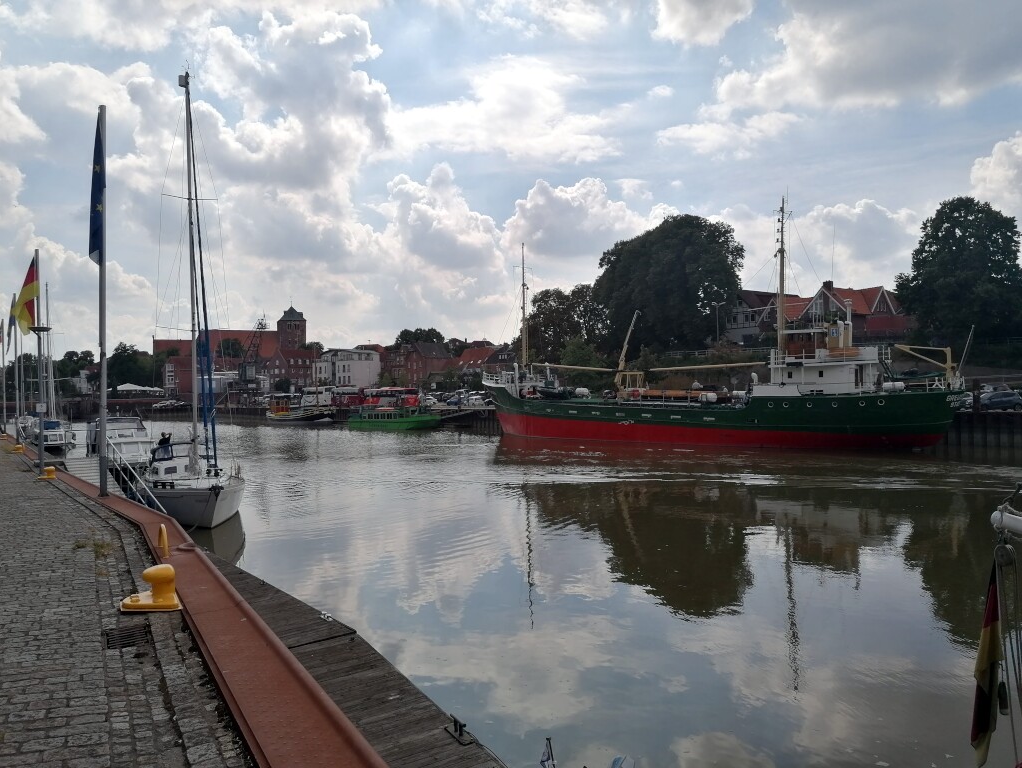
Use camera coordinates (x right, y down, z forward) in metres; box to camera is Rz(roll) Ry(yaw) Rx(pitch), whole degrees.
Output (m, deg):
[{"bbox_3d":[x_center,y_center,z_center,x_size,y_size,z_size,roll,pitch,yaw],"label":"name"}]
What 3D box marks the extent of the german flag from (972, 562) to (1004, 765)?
[{"bbox_3d":[3.341,1.960,5.600,0.240,1.420,0.200,-2,-1,30],"label":"german flag"}]

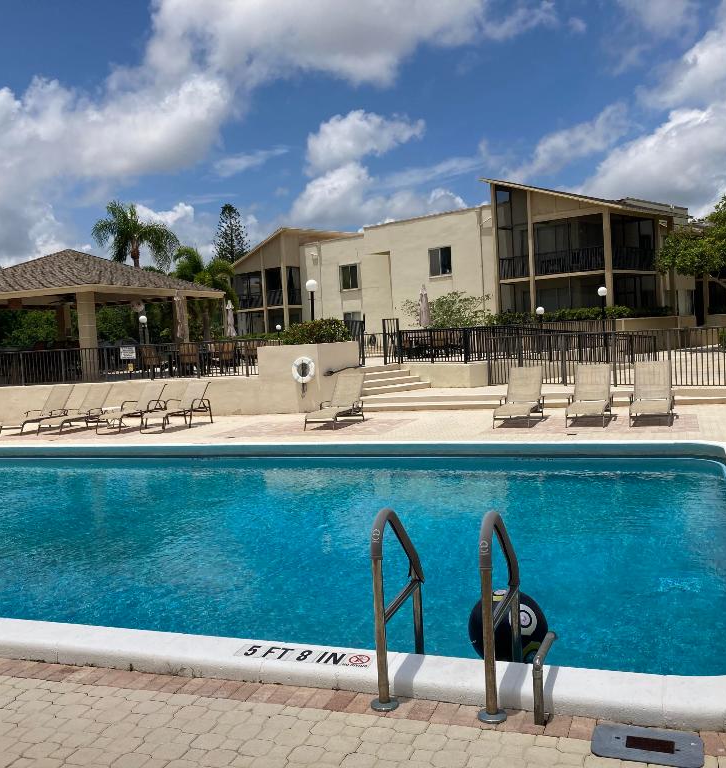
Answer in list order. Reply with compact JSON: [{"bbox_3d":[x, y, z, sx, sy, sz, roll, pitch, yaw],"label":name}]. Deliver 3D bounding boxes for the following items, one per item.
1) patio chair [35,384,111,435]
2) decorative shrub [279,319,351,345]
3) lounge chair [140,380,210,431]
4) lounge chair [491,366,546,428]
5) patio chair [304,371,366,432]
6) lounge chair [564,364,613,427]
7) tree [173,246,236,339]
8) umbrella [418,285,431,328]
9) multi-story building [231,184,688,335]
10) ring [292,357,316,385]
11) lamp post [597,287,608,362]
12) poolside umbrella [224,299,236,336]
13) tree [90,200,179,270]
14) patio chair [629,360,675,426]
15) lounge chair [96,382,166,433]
[{"bbox_3d":[-6.564,0.573,18.739,0.660,0.980,1.620,-2,3,23],"label":"patio chair"},{"bbox_3d":[-1.225,-1.316,21.861,1.850,0.780,1.600,-3,3,0],"label":"decorative shrub"},{"bbox_3d":[-4.103,0.498,18.108,0.670,0.950,1.800,-2,3,21],"label":"lounge chair"},{"bbox_3d":[2.850,0.227,15.222,0.660,0.980,1.620,-2,3,21],"label":"lounge chair"},{"bbox_3d":[-0.561,0.335,16.853,0.700,1.030,1.800,-2,3,21],"label":"patio chair"},{"bbox_3d":[3.992,0.192,14.679,0.660,0.980,1.620,-2,3,20],"label":"lounge chair"},{"bbox_3d":[-6.708,-3.337,35.877,2.700,5.121,2.700,-3,3,-10],"label":"tree"},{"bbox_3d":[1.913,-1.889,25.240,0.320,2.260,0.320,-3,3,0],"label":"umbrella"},{"bbox_3d":[4.700,-5.825,46.774,26.300,7.600,12.000,0,4,44],"label":"multi-story building"},{"bbox_3d":[-1.404,-0.324,19.608,0.620,0.620,0.100,-2,3,20],"label":"ring"},{"bbox_3d":[8.720,-2.186,29.928,0.330,2.629,0.330,-3,3,0],"label":"lamp post"},{"bbox_3d":[-4.516,-1.740,28.448,0.420,2.319,0.420,-3,3,0],"label":"poolside umbrella"},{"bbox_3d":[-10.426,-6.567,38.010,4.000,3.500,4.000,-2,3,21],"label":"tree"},{"bbox_3d":[5.102,0.147,14.690,0.700,1.030,1.750,-2,3,21],"label":"patio chair"},{"bbox_3d":[-5.118,0.537,18.381,0.670,0.950,1.800,-2,3,21],"label":"lounge chair"}]

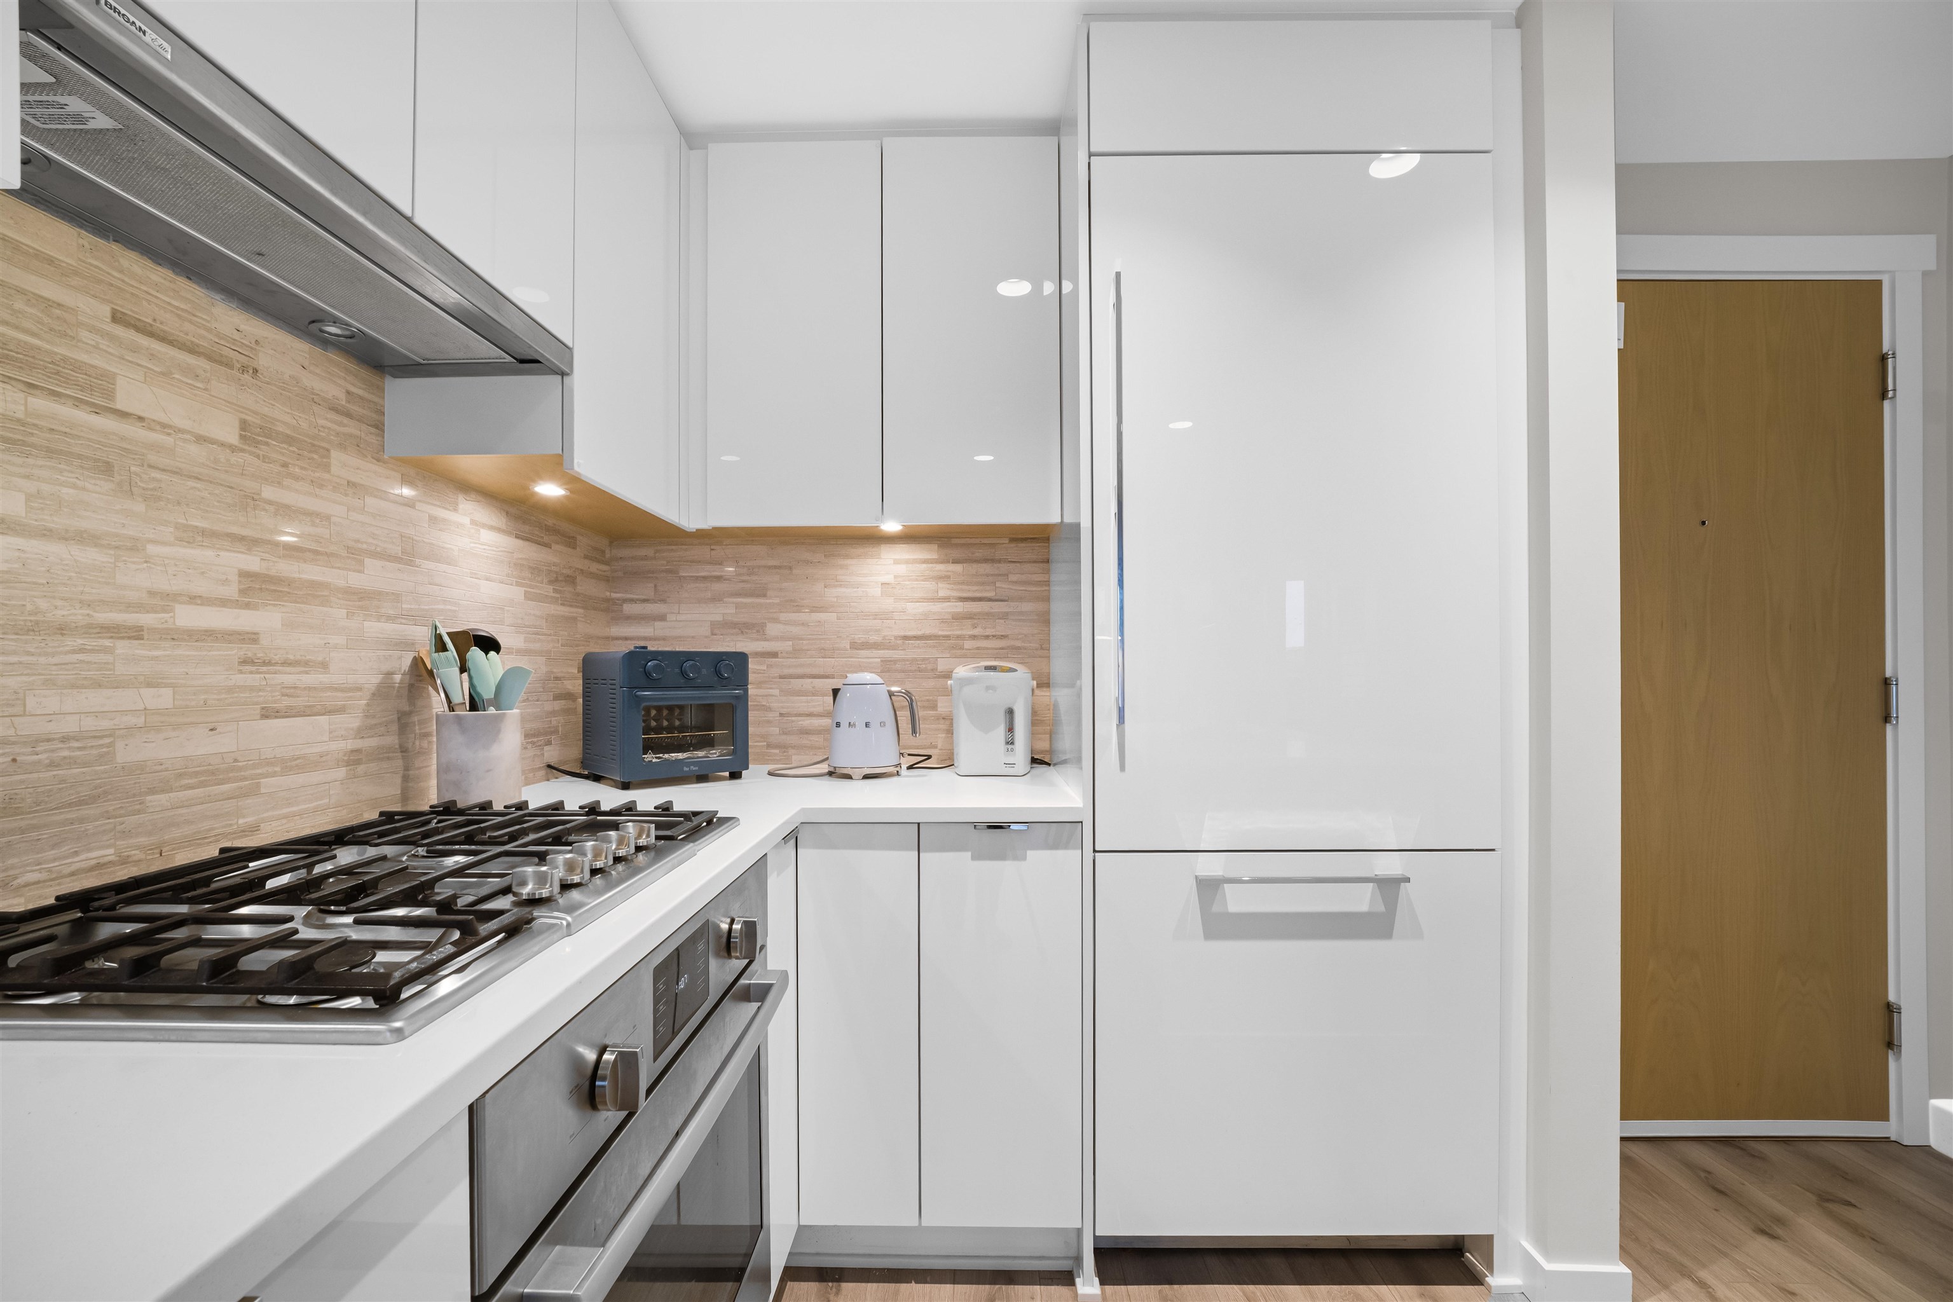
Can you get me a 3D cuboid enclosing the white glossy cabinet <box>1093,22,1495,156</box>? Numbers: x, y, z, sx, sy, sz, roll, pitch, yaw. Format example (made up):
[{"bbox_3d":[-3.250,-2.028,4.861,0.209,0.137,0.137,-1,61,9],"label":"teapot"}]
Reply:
[{"bbox_3d":[0.600,-1.077,1.625,0.770,0.255,0.560,0,0,0],"label":"white glossy cabinet"}]

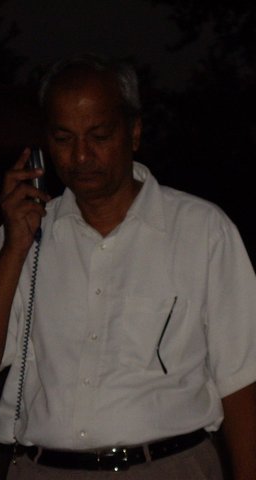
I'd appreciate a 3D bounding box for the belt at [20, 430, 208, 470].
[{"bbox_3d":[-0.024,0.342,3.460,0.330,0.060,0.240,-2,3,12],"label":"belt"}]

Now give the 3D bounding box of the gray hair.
[{"bbox_3d":[-0.063,-0.245,3.450,0.163,0.130,0.185,3,10,16],"label":"gray hair"}]

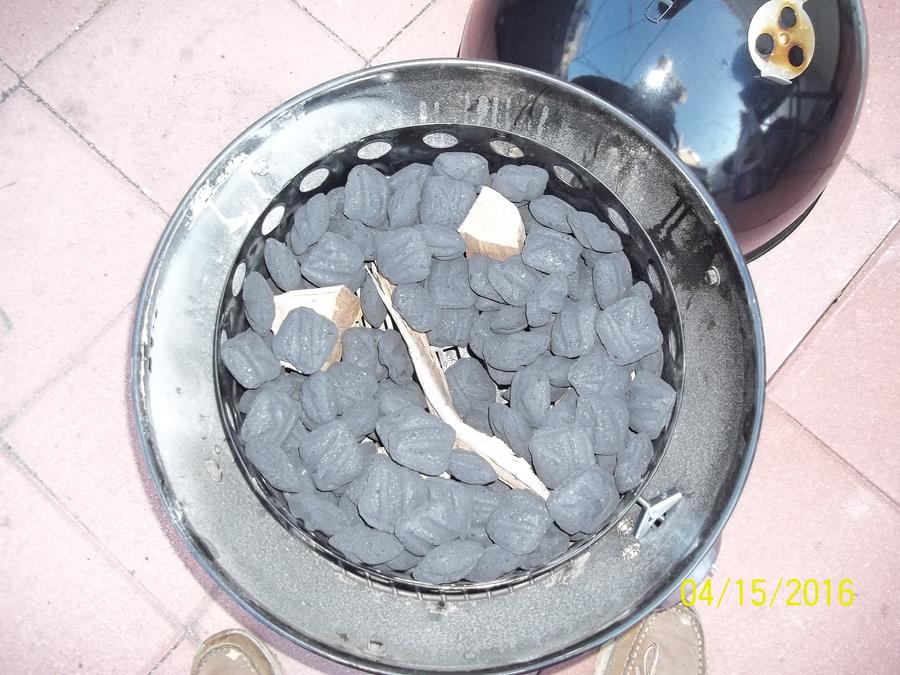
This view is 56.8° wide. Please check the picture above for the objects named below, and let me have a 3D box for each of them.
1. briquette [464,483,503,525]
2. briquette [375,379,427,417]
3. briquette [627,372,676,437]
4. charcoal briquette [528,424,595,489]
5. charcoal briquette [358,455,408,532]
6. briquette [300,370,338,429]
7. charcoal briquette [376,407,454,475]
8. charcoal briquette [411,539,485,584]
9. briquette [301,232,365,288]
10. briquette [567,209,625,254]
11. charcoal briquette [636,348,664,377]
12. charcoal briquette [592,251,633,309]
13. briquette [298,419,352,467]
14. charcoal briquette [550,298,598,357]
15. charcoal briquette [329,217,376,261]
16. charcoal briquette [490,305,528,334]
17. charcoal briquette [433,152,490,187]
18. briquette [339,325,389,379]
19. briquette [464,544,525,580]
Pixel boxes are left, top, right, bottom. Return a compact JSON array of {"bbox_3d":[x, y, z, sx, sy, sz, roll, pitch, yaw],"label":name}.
[{"bbox_3d":[0.026,0.136,0.678,0.050,0.030,0.050,11,84,1],"label":"briquette"},{"bbox_3d":[-0.043,0.058,0.715,0.053,0.029,0.053,6,67,-1],"label":"briquette"},{"bbox_3d":[0.164,0.056,0.686,0.049,0.026,0.049,10,95,38],"label":"briquette"},{"bbox_3d":[0.089,0.094,0.658,0.050,0.030,0.050,-17,77,15],"label":"charcoal briquette"},{"bbox_3d":[-0.054,0.124,0.655,0.050,0.030,0.050,-6,91,23],"label":"charcoal briquette"},{"bbox_3d":[-0.108,0.052,0.692,0.026,0.049,0.049,-12,88,20],"label":"briquette"},{"bbox_3d":[-0.026,0.082,0.649,0.049,0.026,0.049,23,70,10],"label":"charcoal briquette"},{"bbox_3d":[-0.001,0.179,0.664,0.058,0.053,0.028,-23,98,0],"label":"charcoal briquette"},{"bbox_3d":[-0.100,-0.066,0.707,0.050,0.029,0.050,6,72,0],"label":"briquette"},{"bbox_3d":[0.129,-0.093,0.732,0.054,0.052,0.027,34,122,1],"label":"briquette"},{"bbox_3d":[0.161,0.014,0.710,0.050,0.030,0.050,-1,89,38],"label":"charcoal briquette"},{"bbox_3d":[0.139,-0.048,0.717,0.050,0.029,0.050,11,68,-36],"label":"charcoal briquette"},{"bbox_3d":[-0.096,0.091,0.662,0.050,0.029,0.050,-30,87,-6],"label":"briquette"},{"bbox_3d":[0.105,-0.009,0.705,0.050,0.030,0.050,-5,86,-17],"label":"charcoal briquette"},{"bbox_3d":[-0.084,-0.087,0.736,0.050,0.030,0.050,31,76,5],"label":"charcoal briquette"},{"bbox_3d":[0.055,-0.024,0.730,0.050,0.030,0.050,2,59,1],"label":"charcoal briquette"},{"bbox_3d":[0.010,-0.143,0.732,0.050,0.030,0.050,4,57,3],"label":"charcoal briquette"},{"bbox_3d":[-0.072,0.014,0.720,0.050,0.029,0.050,0,87,-2],"label":"briquette"},{"bbox_3d":[0.033,0.175,0.664,0.050,0.030,0.050,-26,56,1],"label":"briquette"}]

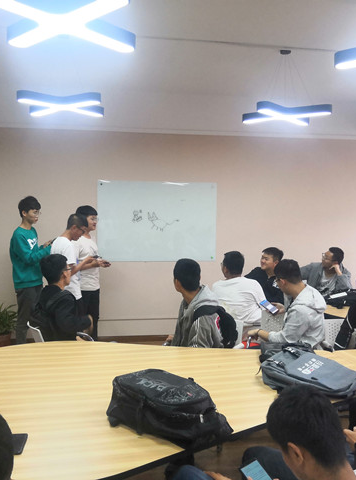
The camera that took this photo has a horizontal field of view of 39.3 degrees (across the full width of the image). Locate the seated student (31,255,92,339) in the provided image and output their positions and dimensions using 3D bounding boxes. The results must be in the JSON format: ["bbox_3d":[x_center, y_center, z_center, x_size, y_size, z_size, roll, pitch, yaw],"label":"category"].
[{"bbox_3d":[-0.693,0.738,3.585,0.780,1.270,0.520,-1,3,-28],"label":"seated student"}]

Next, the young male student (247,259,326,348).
[{"bbox_3d":[0.781,0.778,3.695,0.740,1.300,0.520,2,3,18],"label":"young male student"}]

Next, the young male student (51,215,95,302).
[{"bbox_3d":[-1.005,0.544,4.715,0.420,1.620,0.460,0,3,-18],"label":"young male student"}]

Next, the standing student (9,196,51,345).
[{"bbox_3d":[-1.404,0.438,4.850,0.400,1.730,0.450,2,3,21],"label":"standing student"}]

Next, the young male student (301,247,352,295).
[{"bbox_3d":[1.405,0.733,4.794,0.550,1.290,0.720,2,3,21],"label":"young male student"}]

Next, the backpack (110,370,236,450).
[{"bbox_3d":[-0.022,0.657,2.002,0.420,0.200,0.280,3,4,40],"label":"backpack"}]

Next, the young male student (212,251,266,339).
[{"bbox_3d":[0.500,0.721,4.381,0.520,1.260,0.780,0,3,-20],"label":"young male student"}]

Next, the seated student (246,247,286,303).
[{"bbox_3d":[0.853,0.702,4.789,0.560,1.270,0.750,2,3,20],"label":"seated student"}]

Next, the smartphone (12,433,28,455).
[{"bbox_3d":[-0.577,0.716,1.755,0.076,0.009,0.160,0,3,-9],"label":"smartphone"}]

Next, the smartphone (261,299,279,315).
[{"bbox_3d":[0.697,0.512,3.800,0.155,0.009,0.075,39,52,18],"label":"smartphone"}]

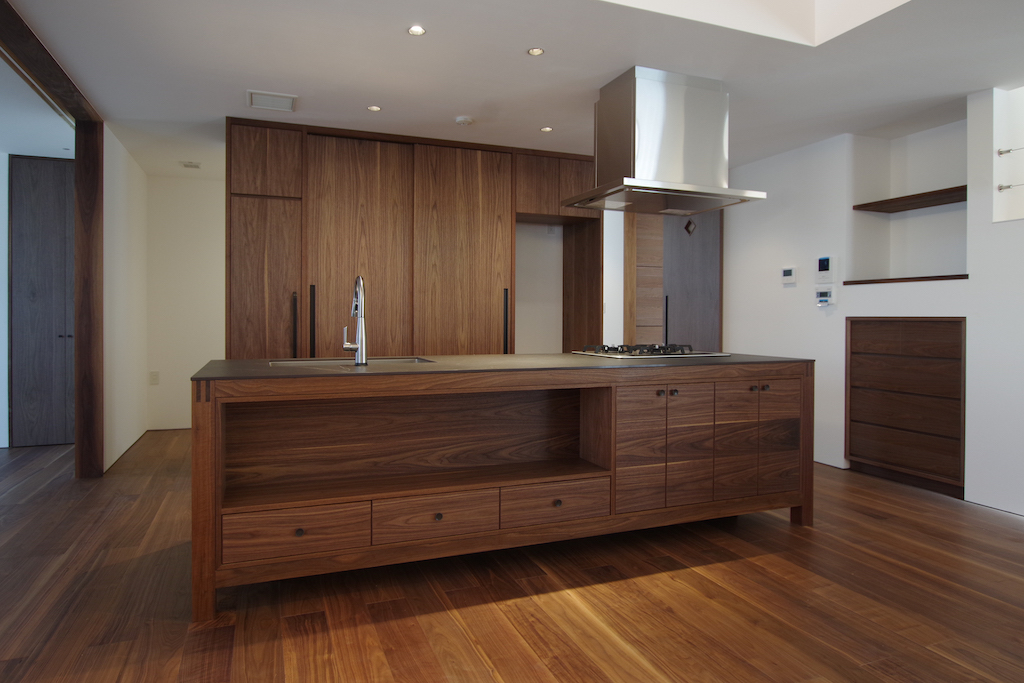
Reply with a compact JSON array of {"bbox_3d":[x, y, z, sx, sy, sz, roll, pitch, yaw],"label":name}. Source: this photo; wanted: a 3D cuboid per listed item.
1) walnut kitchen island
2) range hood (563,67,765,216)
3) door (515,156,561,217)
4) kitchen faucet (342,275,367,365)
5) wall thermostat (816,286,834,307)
[{"bbox_3d":[0.085,0.533,2.790,2.880,0.850,0.940,0,1,-22],"label":"walnut kitchen island"},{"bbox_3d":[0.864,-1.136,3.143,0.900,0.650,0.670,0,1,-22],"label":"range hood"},{"bbox_3d":[0.206,-1.249,4.331,0.380,0.440,0.022,0,1,-22],"label":"door"},{"bbox_3d":[-0.747,-0.105,2.551,0.105,0.405,0.240,0,1,-22],"label":"kitchen faucet"},{"bbox_3d":[2.288,-0.331,3.968,0.030,0.135,0.130,0,1,-22],"label":"wall thermostat"}]

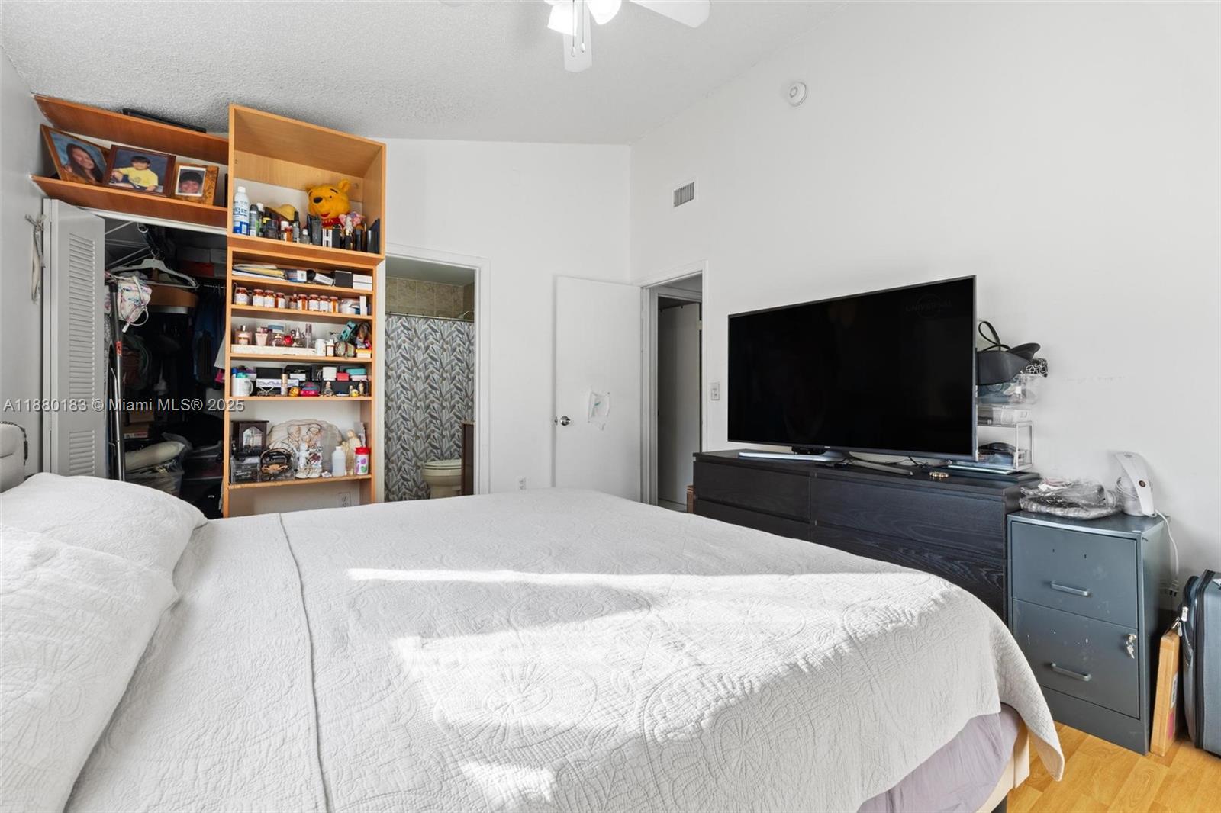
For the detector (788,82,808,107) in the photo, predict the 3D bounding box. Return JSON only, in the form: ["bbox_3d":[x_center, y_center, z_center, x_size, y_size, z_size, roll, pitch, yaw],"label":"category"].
[{"bbox_3d":[1.159,-1.948,3.169,0.045,0.130,0.130,0,-1,-36],"label":"detector"}]

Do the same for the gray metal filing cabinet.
[{"bbox_3d":[1.752,0.748,1.863,0.445,0.688,0.353,0,-1,-35],"label":"gray metal filing cabinet"}]

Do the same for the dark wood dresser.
[{"bbox_3d":[1.196,0.696,2.690,0.485,0.780,1.600,0,-1,-36],"label":"dark wood dresser"}]

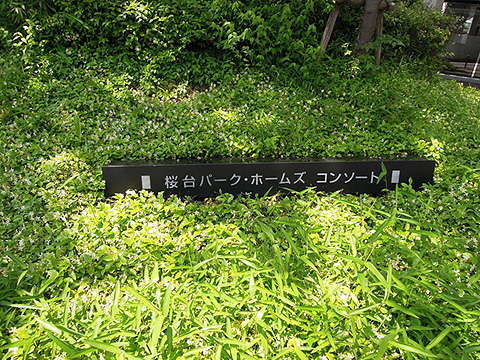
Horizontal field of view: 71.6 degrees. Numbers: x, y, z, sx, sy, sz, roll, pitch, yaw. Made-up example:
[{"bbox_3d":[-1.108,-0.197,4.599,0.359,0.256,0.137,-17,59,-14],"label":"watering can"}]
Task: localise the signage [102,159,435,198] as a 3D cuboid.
[{"bbox_3d":[0.224,-0.017,2.370,2.265,0.240,0.170,-1,17,-3],"label":"signage"}]

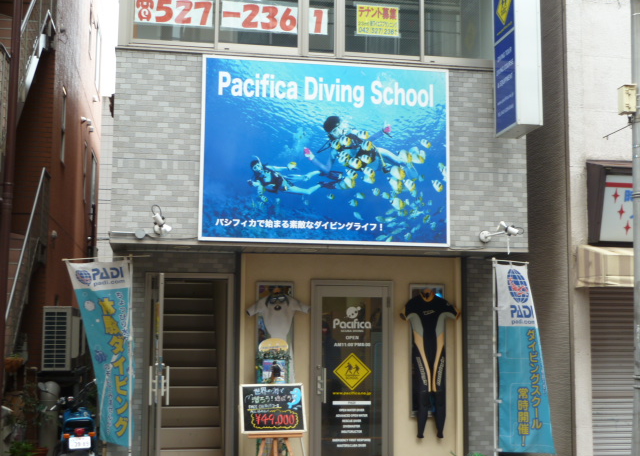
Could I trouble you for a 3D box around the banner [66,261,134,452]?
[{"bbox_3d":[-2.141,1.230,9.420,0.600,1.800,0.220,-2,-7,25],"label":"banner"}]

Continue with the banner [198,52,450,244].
[{"bbox_3d":[0.073,-0.712,9.150,2.399,1.743,0.080,2,-6,-10],"label":"banner"}]

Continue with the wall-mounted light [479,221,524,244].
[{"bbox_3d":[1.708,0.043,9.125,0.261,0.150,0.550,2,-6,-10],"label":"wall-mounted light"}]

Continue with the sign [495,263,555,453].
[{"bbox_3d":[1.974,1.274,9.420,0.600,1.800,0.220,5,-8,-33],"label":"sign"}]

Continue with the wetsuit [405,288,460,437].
[{"bbox_3d":[1.165,1.411,9.966,0.595,1.513,0.120,2,-6,-10],"label":"wetsuit"}]

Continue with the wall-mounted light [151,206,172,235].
[{"bbox_3d":[-1.417,-0.068,8.577,0.192,0.208,0.550,2,-6,-10],"label":"wall-mounted light"}]

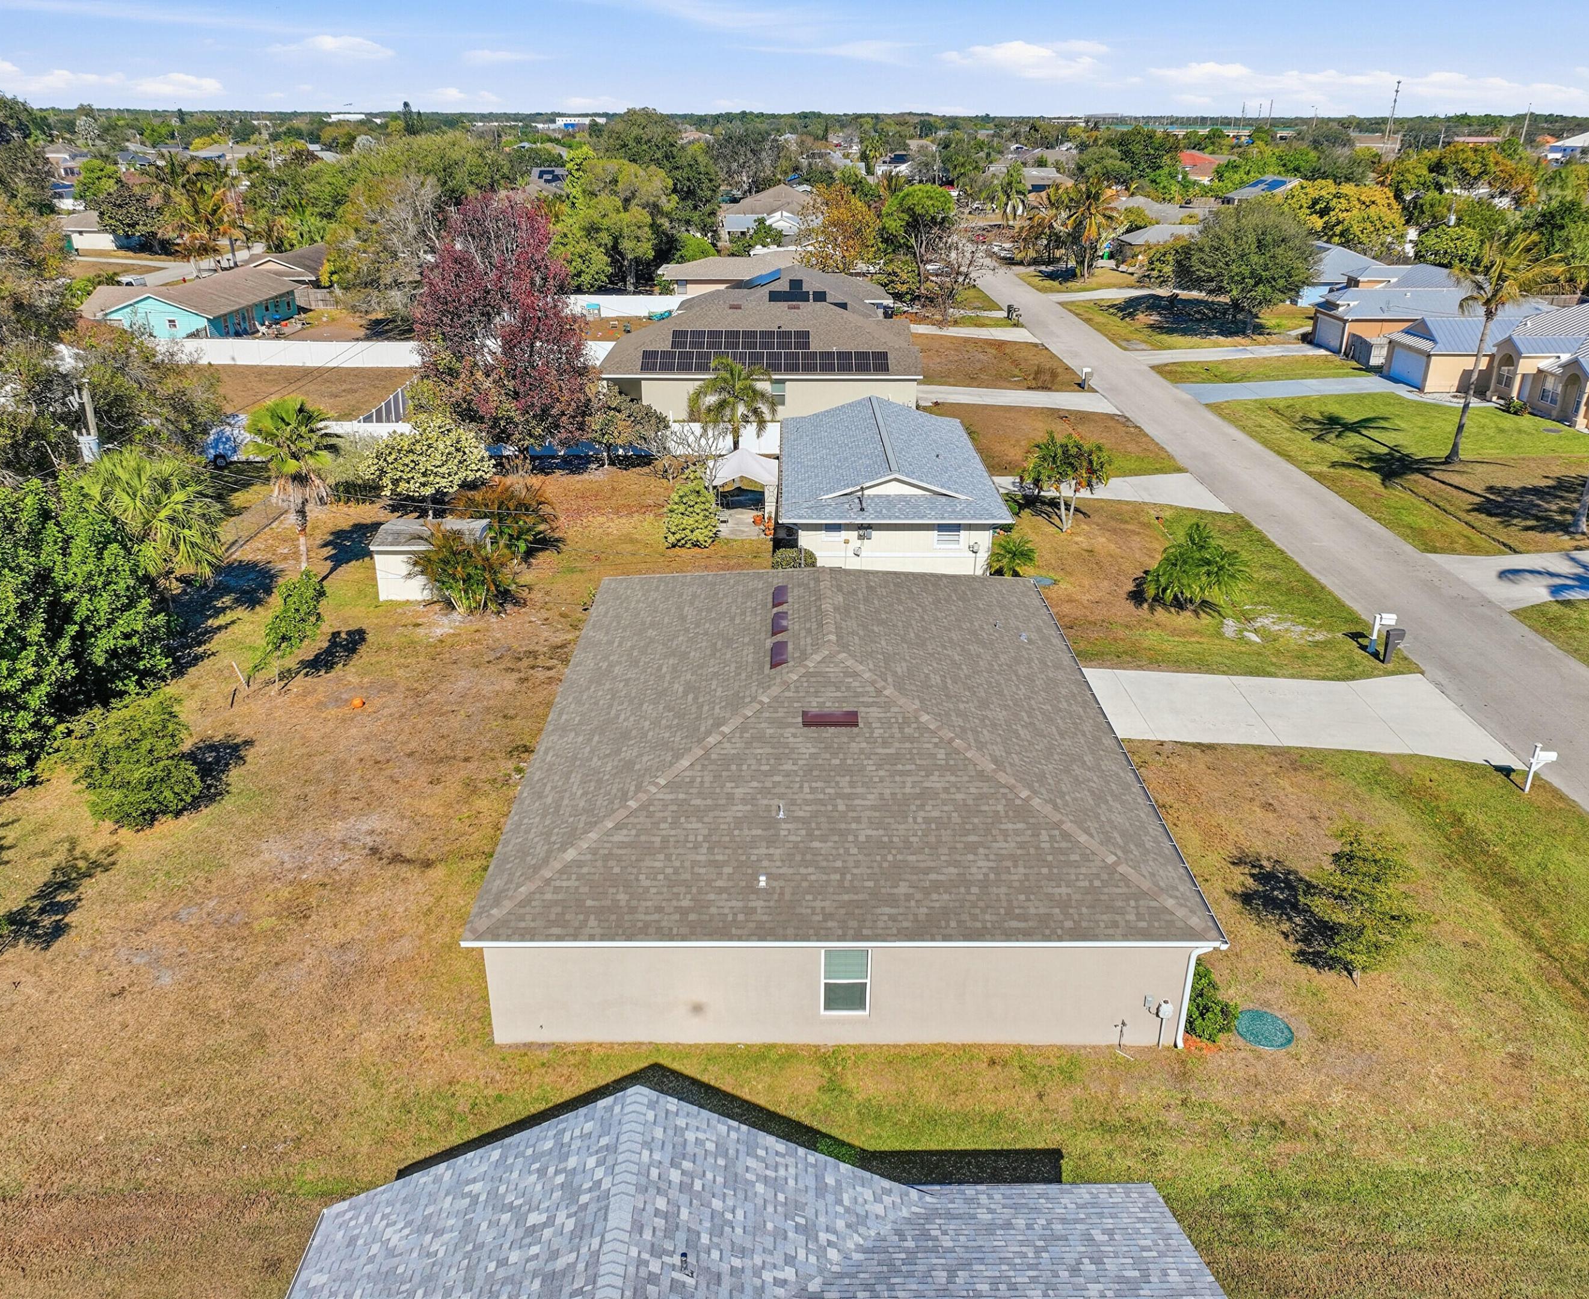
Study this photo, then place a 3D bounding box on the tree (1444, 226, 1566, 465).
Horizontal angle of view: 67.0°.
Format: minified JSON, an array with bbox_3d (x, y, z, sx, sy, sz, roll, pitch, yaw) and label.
[{"bbox_3d":[34.672,-14.963,59.953,5.500,11.400,5.400,0,24,0],"label":"tree"}]

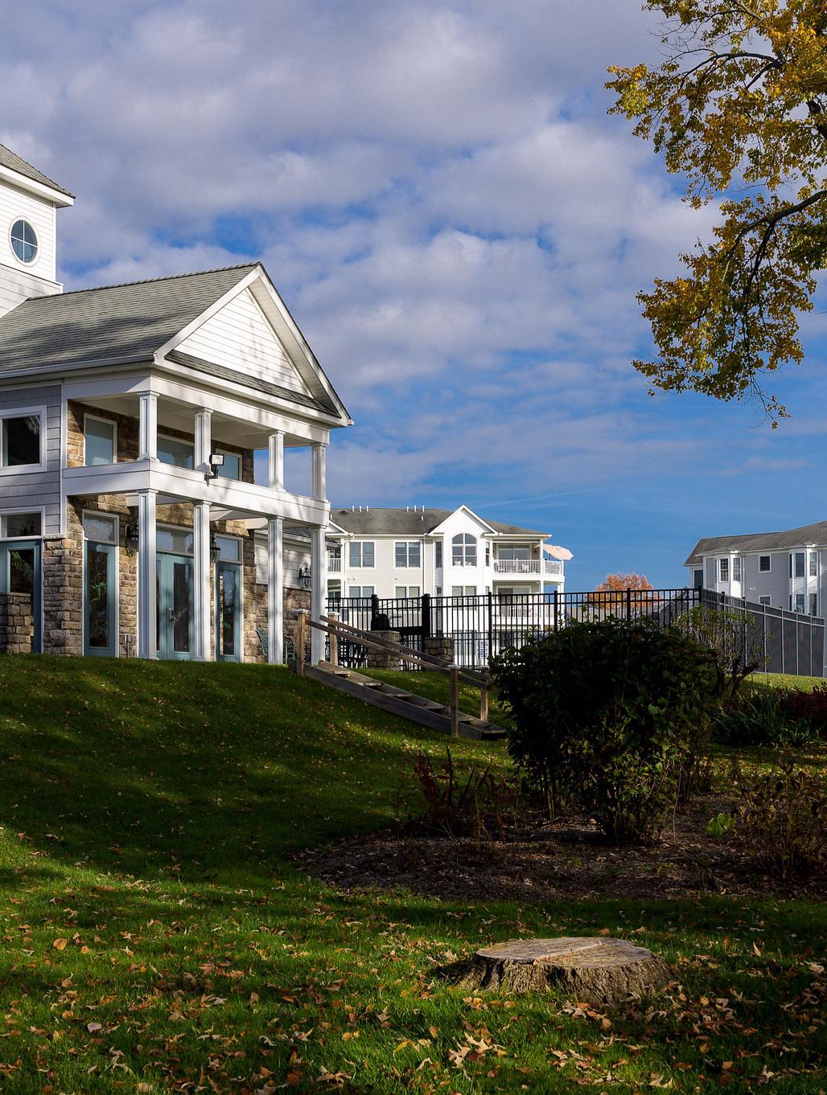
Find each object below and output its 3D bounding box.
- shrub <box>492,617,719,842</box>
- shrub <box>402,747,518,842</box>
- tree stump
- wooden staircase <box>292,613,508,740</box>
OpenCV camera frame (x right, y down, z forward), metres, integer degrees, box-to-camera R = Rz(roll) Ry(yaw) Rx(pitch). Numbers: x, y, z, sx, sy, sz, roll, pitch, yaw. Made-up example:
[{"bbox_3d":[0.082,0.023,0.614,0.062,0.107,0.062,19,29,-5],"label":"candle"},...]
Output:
[{"bbox_3d":[1.584,1.495,12.800,1.850,1.830,1.750,0,-3,0],"label":"shrub"},{"bbox_3d":[0.367,1.988,12.500,0.910,0.740,0.850,0,-3,0],"label":"shrub"},{"bbox_3d":[0.677,2.011,7.400,1.060,0.230,1.000,0,-3,0],"label":"tree stump"},{"bbox_3d":[-0.225,2.026,24.700,3.400,2.050,1.100,-2,-4,27],"label":"wooden staircase"}]

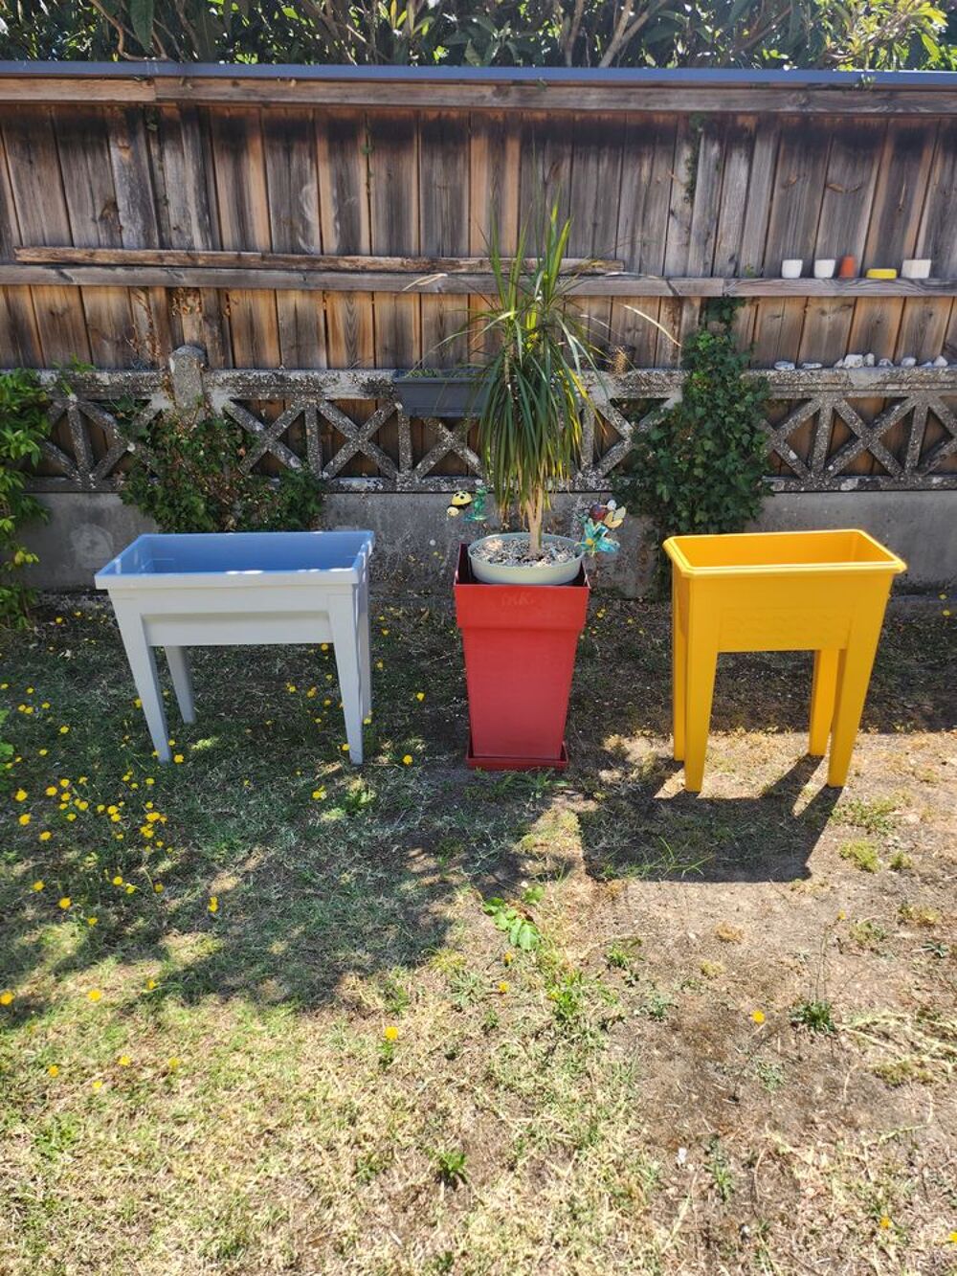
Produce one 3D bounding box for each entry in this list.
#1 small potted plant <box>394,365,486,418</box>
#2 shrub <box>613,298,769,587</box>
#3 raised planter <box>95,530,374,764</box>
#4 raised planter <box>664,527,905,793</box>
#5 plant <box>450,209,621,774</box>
[{"bbox_3d":[-0.121,-1.015,3.652,0.420,0.170,0.200,1,25,0],"label":"small potted plant"},{"bbox_3d":[0.875,-0.735,3.732,0.640,1.330,0.350,1,25,0],"label":"shrub"},{"bbox_3d":[-0.704,0.045,2.812,0.749,0.670,0.364,0,25,1],"label":"raised planter"},{"bbox_3d":[0.871,0.092,2.671,0.589,0.750,0.306,-2,25,2],"label":"raised planter"},{"bbox_3d":[0.155,-0.384,2.642,0.460,1.630,0.440,1,25,0],"label":"plant"}]

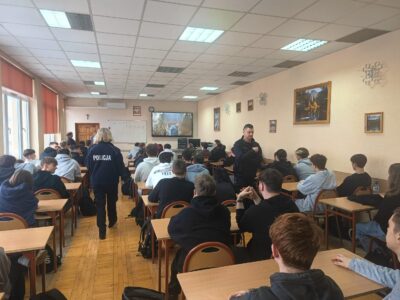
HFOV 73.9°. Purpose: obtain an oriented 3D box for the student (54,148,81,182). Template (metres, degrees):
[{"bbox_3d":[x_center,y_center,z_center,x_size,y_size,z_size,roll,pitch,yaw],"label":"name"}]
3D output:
[{"bbox_3d":[-2.516,0.652,5.061,0.520,1.300,0.740,-2,5,-17],"label":"student"}]

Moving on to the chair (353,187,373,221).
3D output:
[{"bbox_3d":[2.271,0.935,4.040,0.420,0.840,0.500,-2,5,-17],"label":"chair"}]

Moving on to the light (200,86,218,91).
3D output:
[{"bbox_3d":[0.299,-2.135,9.177,0.600,0.070,0.600,-2,5,-17],"label":"light"}]

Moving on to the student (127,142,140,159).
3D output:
[{"bbox_3d":[-1.972,0.428,8.136,0.500,1.260,0.720,-1,5,-12],"label":"student"}]

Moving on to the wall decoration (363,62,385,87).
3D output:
[{"bbox_3d":[2.616,-1.149,4.034,0.050,0.350,0.340,-1,4,-17],"label":"wall decoration"}]

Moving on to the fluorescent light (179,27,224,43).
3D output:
[{"bbox_3d":[0.012,-1.707,3.949,0.590,0.060,0.590,-1,4,-17],"label":"fluorescent light"}]

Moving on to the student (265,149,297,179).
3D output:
[{"bbox_3d":[1.437,0.622,4.927,0.560,1.270,0.750,-2,4,-22],"label":"student"}]

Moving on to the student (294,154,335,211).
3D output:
[{"bbox_3d":[1.692,0.714,4.020,0.520,1.300,0.780,-2,4,-25],"label":"student"}]

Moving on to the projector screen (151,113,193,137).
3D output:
[{"bbox_3d":[-1.259,-1.193,12.631,1.980,1.150,0.090,-2,4,-17],"label":"projector screen"}]

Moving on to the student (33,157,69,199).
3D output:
[{"bbox_3d":[-2.182,0.746,3.954,0.540,1.280,0.750,-1,5,-14],"label":"student"}]

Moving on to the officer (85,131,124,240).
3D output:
[{"bbox_3d":[-1.504,0.512,4.212,0.550,1.700,0.500,-2,5,-17],"label":"officer"}]

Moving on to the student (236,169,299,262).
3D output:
[{"bbox_3d":[0.552,0.818,2.515,0.530,1.330,0.750,-2,5,-25],"label":"student"}]

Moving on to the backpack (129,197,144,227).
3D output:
[{"bbox_3d":[-0.977,1.040,4.441,0.250,0.480,0.320,-2,4,-17],"label":"backpack"}]

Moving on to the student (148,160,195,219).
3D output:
[{"bbox_3d":[-0.353,0.748,3.219,0.550,1.290,0.780,-2,4,-17],"label":"student"}]

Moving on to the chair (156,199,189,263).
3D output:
[{"bbox_3d":[-0.298,1.007,3.314,0.430,0.840,0.500,-2,5,-17],"label":"chair"}]

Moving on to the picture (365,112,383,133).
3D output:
[{"bbox_3d":[2.715,-0.421,4.165,0.030,0.320,0.310,-2,5,-17],"label":"picture"}]

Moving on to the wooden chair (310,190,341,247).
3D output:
[{"bbox_3d":[1.716,0.948,3.897,0.410,0.850,0.480,-1,4,-17],"label":"wooden chair"}]

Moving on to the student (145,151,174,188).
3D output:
[{"bbox_3d":[-0.575,0.677,4.226,0.540,1.290,0.750,-2,4,-17],"label":"student"}]

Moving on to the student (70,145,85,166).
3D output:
[{"bbox_3d":[-2.692,0.563,5.865,0.500,1.310,0.750,-1,4,-2],"label":"student"}]

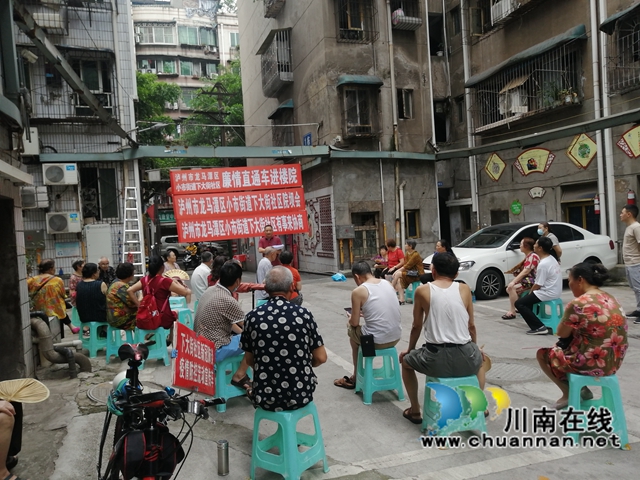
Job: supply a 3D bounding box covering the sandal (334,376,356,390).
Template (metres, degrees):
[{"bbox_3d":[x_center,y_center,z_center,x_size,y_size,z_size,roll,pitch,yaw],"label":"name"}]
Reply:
[{"bbox_3d":[0.275,1.406,4.739,0.270,0.090,0.105,-3,1,37],"label":"sandal"}]

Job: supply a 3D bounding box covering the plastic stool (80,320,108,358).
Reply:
[{"bbox_3d":[-3.149,1.385,6.790,0.340,0.447,0.345,-3,1,32],"label":"plastic stool"}]

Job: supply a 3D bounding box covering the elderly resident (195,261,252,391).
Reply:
[{"bbox_3d":[-0.799,0.854,4.531,0.720,1.320,0.520,-4,1,-44],"label":"elderly resident"}]

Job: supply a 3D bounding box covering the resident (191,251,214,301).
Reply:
[{"bbox_3d":[-1.954,0.881,8.506,0.500,1.310,0.720,-3,1,33],"label":"resident"}]

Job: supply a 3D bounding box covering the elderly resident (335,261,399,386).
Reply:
[{"bbox_3d":[0.467,0.815,4.560,0.500,1.255,0.720,-4,1,-30],"label":"elderly resident"}]

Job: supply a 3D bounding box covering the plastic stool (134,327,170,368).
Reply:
[{"bbox_3d":[-2.112,1.333,5.997,0.340,0.465,0.340,-4,1,-33],"label":"plastic stool"}]

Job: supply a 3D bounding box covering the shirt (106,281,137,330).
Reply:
[{"bbox_3d":[-2.596,0.809,6.288,0.460,0.620,0.340,-3,1,27],"label":"shirt"}]

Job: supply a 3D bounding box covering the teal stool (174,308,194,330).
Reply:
[{"bbox_3d":[-2.150,1.317,7.563,0.350,0.472,0.350,-4,2,-15],"label":"teal stool"}]

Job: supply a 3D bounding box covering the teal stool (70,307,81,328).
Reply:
[{"bbox_3d":[-4.258,1.415,8.722,0.350,0.472,0.350,-4,2,-20],"label":"teal stool"}]

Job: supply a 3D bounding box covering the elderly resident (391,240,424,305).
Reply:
[{"bbox_3d":[1.784,0.635,9.409,0.660,1.210,0.460,-3,2,10],"label":"elderly resident"}]

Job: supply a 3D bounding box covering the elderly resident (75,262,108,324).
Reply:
[{"bbox_3d":[-3.170,0.965,6.914,0.480,1.290,0.680,-3,1,12],"label":"elderly resident"}]

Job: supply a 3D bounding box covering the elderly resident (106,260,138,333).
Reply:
[{"bbox_3d":[-2.526,0.935,6.415,0.500,1.280,0.700,-3,1,27],"label":"elderly resident"}]

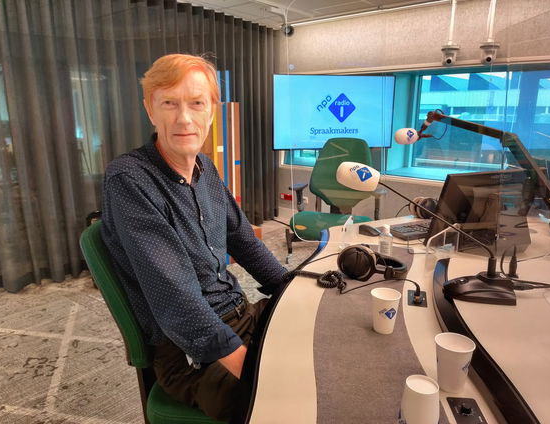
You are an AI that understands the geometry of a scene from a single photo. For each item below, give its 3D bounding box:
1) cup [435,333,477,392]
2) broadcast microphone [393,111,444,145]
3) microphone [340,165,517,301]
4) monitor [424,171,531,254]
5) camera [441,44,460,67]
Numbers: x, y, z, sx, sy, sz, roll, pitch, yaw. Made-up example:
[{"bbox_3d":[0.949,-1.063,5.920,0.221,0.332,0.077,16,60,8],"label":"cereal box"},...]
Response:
[{"bbox_3d":[0.343,0.292,0.845,0.071,0.093,0.071,0,13,0],"label":"cup"},{"bbox_3d":[0.696,-0.407,2.120,0.230,0.165,0.120,8,16,30],"label":"broadcast microphone"},{"bbox_3d":[0.435,0.045,1.294,0.500,0.365,0.140,3,14,11],"label":"microphone"},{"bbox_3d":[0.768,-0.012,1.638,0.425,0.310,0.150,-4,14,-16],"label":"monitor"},{"bbox_3d":[1.455,-1.297,3.650,0.145,0.180,0.150,5,15,22],"label":"camera"}]

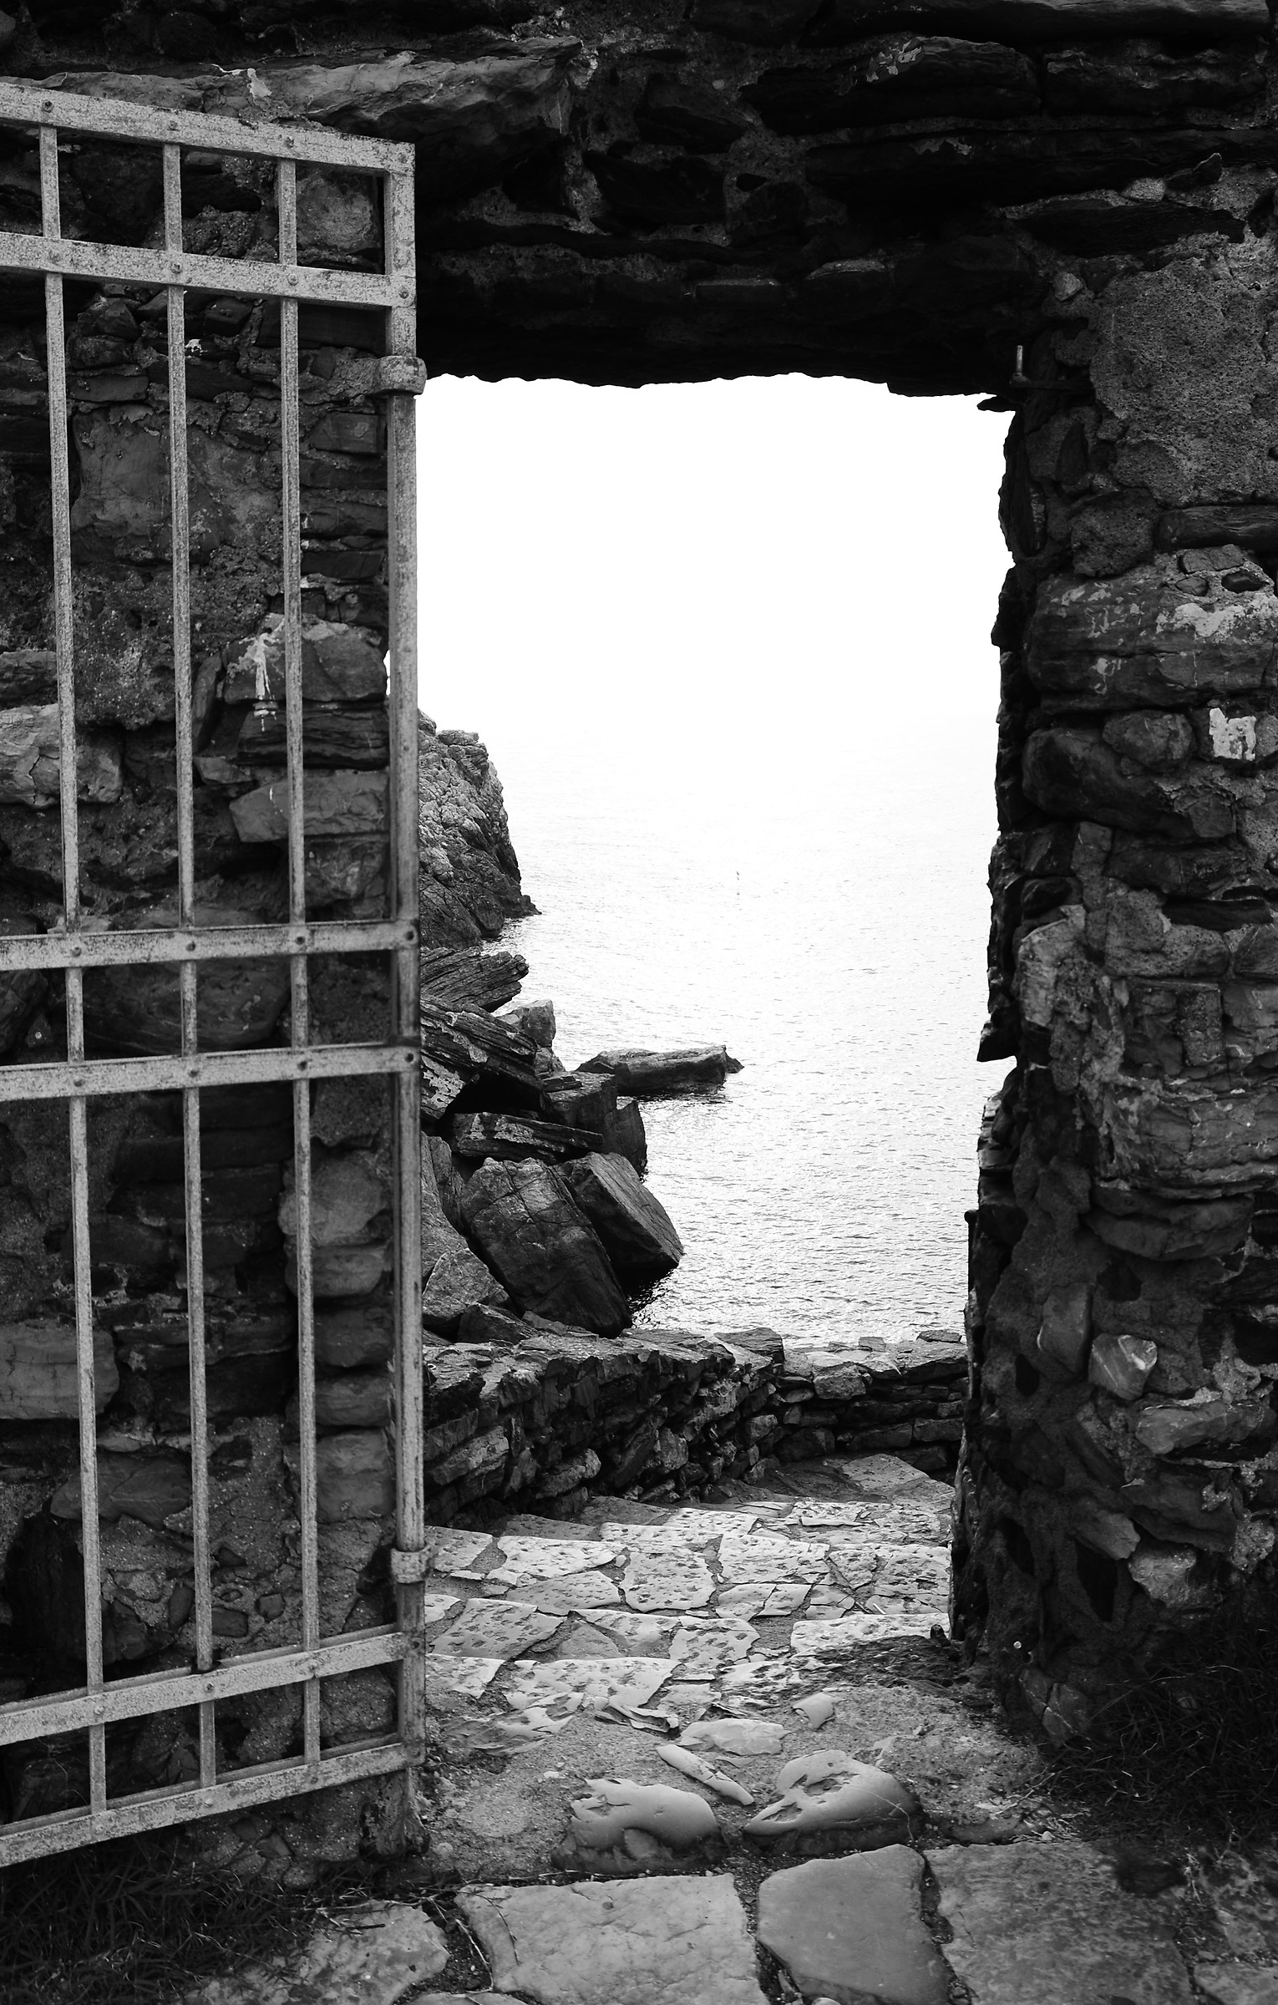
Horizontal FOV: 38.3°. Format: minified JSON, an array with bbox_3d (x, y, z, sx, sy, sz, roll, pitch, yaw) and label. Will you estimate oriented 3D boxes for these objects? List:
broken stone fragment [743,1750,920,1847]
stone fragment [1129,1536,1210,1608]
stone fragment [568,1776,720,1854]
[{"bbox_3d":[0.270,1.126,2.606,0.235,0.075,0.160,-1,9,-7],"label":"broken stone fragment"},{"bbox_3d":[0.785,0.843,2.723,0.110,0.092,0.090,-1,9,-7],"label":"stone fragment"},{"bbox_3d":[0.005,1.130,2.564,0.205,0.070,0.130,-1,9,-7],"label":"stone fragment"}]

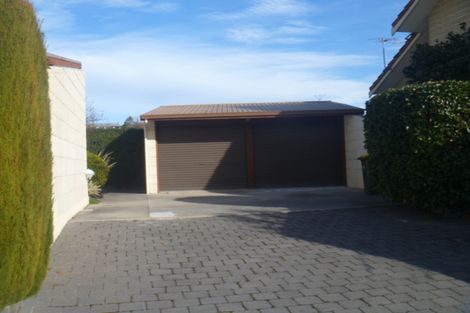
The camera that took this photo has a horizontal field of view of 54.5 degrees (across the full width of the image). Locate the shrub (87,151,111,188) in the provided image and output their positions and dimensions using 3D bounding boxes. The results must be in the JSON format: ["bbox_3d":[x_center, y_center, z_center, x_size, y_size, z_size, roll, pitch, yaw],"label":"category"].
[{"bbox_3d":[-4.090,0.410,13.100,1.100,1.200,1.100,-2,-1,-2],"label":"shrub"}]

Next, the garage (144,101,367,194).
[{"bbox_3d":[0.460,-0.450,16.700,6.400,3.050,7.300,-2,-1,-1],"label":"garage"}]

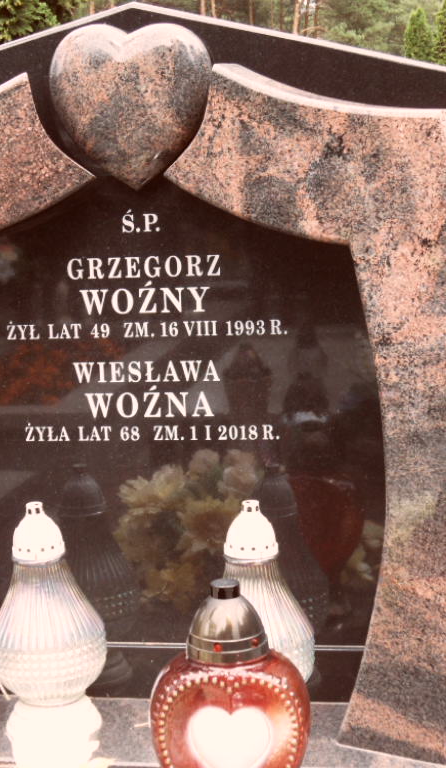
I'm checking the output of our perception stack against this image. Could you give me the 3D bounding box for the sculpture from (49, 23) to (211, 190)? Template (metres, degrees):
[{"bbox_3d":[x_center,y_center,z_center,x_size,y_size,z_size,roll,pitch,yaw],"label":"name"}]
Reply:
[{"bbox_3d":[-0.127,-0.385,2.046,0.230,0.231,0.089,-1,9,10],"label":"sculpture"}]

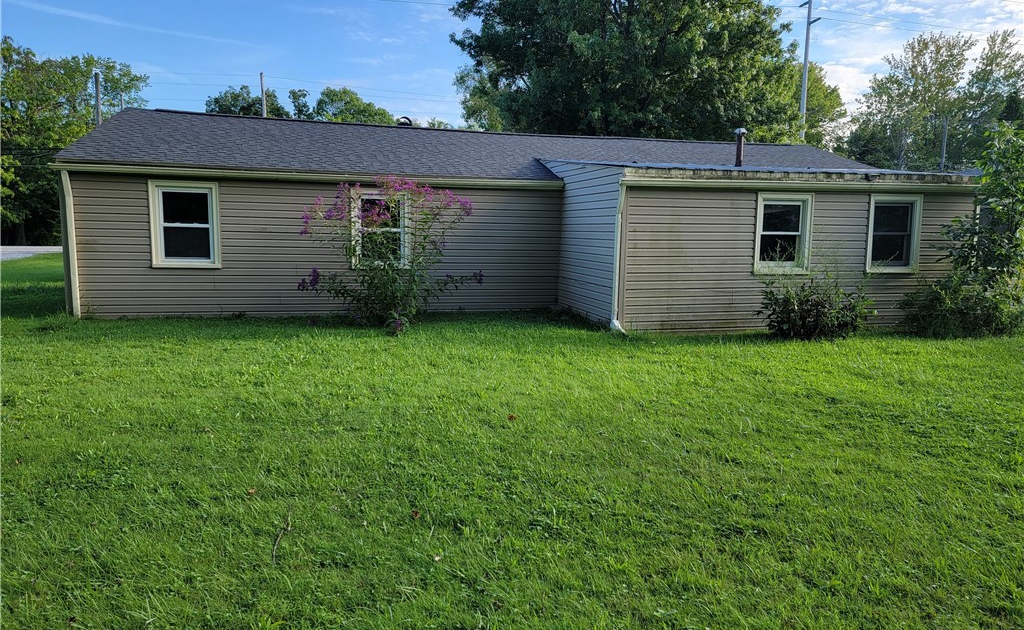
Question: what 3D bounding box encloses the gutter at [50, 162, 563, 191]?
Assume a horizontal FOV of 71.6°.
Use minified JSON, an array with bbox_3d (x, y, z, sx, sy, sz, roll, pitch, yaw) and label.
[{"bbox_3d":[-3.085,-2.322,11.949,8.330,0.130,0.130,-1,7,-14],"label":"gutter"}]

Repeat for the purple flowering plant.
[{"bbox_3d":[-1.915,-1.051,11.434,2.880,2.336,2.200,-1,7,-14],"label":"purple flowering plant"}]

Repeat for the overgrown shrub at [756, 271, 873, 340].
[{"bbox_3d":[4.659,-0.170,10.799,1.750,0.923,1.200,-1,7,-14],"label":"overgrown shrub"}]

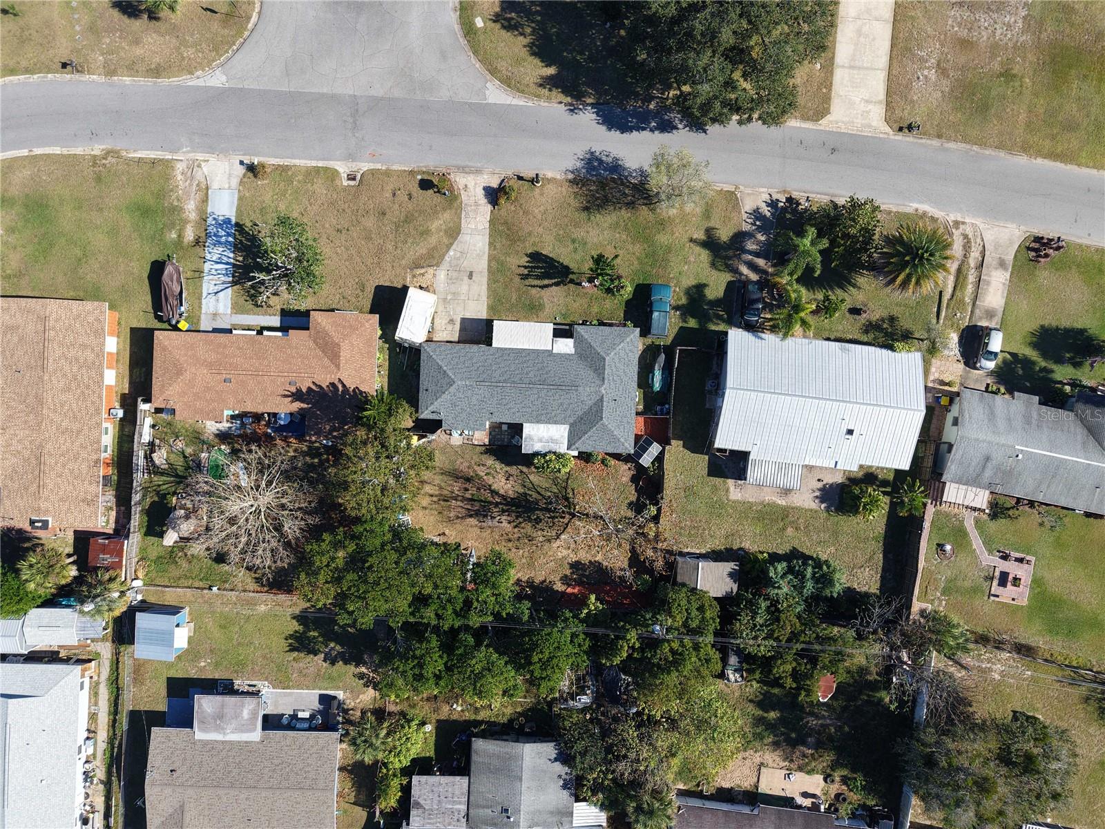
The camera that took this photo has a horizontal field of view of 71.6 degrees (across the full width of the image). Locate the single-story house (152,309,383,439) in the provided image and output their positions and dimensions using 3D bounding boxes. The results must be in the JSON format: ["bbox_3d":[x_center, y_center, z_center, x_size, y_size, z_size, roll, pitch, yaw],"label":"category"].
[{"bbox_3d":[-25.130,-3.637,67.516,19.340,4.000,11.050,2,90,-2],"label":"single-story house"}]

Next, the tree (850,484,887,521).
[{"bbox_3d":[29.980,8.350,73.300,3.500,2.700,3.500,0,90,0],"label":"tree"}]

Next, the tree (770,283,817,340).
[{"bbox_3d":[20.794,-8.946,68.085,3.960,5.900,4.780,2,90,-2],"label":"tree"}]

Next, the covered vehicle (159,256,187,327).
[{"bbox_3d":[-33.622,-11.034,68.169,2.000,2.000,6.300,1,90,-2],"label":"covered vehicle"}]

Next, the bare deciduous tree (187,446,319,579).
[{"bbox_3d":[-24.673,7.919,65.023,10.650,9.200,10.650,0,90,-2],"label":"bare deciduous tree"}]

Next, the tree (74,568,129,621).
[{"bbox_3d":[-41.750,16.660,72.200,5.100,5.200,4.900,0,90,0],"label":"tree"}]

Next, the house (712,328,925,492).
[{"bbox_3d":[23.663,0.147,69.056,17.730,4.300,13.530,7,90,-2],"label":"house"}]

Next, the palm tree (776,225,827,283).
[{"bbox_3d":[21.669,-14.018,68.424,4.520,5.300,4.970,0,90,-2],"label":"palm tree"}]

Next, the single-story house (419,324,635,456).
[{"bbox_3d":[-2.270,-2.700,72.750,20.500,4.000,11.850,3,90,0],"label":"single-story house"}]

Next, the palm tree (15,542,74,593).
[{"bbox_3d":[-46.400,14.000,71.800,5.300,5.800,4.800,0,90,0],"label":"palm tree"}]

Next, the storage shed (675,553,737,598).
[{"bbox_3d":[13.894,14.747,69.641,5.710,2.700,3.190,2,90,-2],"label":"storage shed"}]

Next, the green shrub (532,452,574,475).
[{"bbox_3d":[0.106,4.393,69.339,3.660,2.200,2.020,0,90,-2],"label":"green shrub"}]

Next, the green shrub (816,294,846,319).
[{"bbox_3d":[26.900,-10.400,74.000,2.800,1.400,2.400,0,90,0],"label":"green shrub"}]

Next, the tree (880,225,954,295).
[{"bbox_3d":[33.400,-14.240,71.900,6.600,5.600,6.500,0,90,0],"label":"tree"}]

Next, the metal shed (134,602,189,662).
[{"bbox_3d":[-37.430,20.970,73.400,3.660,2.700,4.260,4,90,0],"label":"metal shed"}]

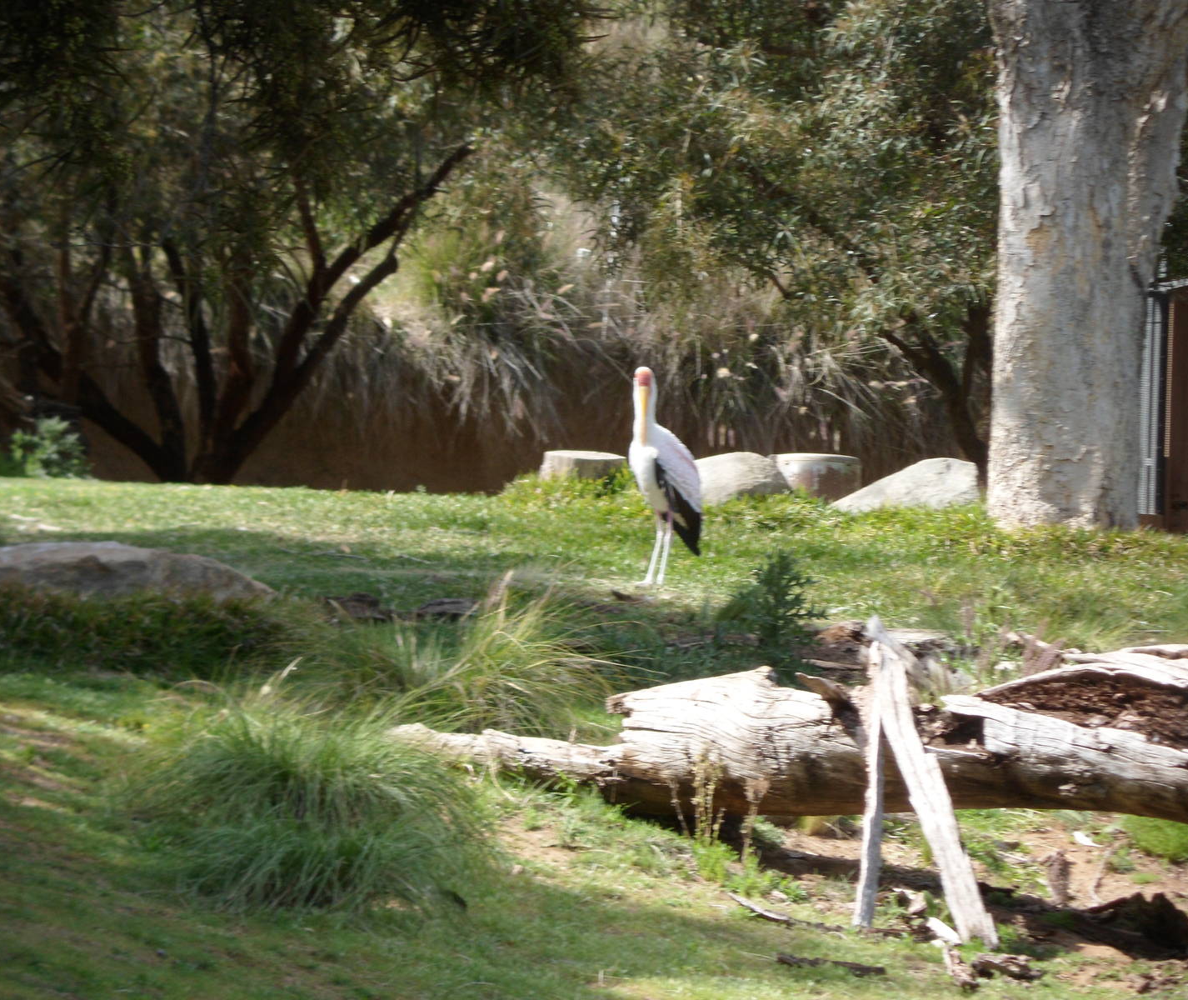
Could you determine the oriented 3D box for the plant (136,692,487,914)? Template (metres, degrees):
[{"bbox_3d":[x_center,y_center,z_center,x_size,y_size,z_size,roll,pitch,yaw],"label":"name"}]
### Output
[{"bbox_3d":[-0.977,1.045,35.800,1.250,0.720,1.050,2,3,0],"label":"plant"}]

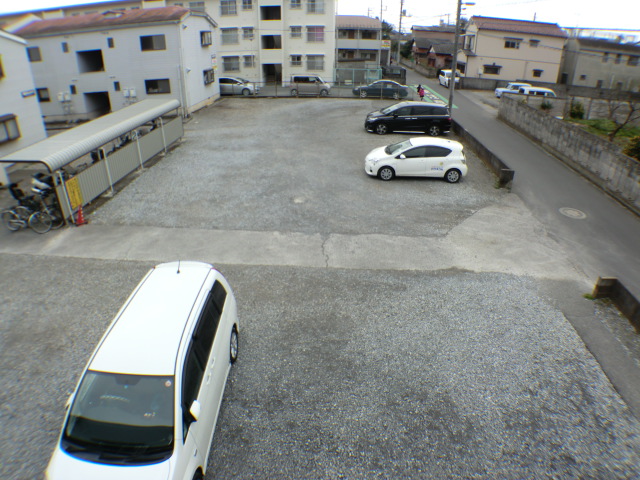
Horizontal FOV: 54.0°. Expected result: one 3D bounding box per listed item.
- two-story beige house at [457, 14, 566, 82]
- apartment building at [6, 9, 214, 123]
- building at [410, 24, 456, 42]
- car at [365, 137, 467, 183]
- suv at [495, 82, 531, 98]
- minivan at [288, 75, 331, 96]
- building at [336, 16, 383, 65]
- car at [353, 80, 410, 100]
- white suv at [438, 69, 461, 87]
[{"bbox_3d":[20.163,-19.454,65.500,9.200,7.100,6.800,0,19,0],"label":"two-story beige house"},{"bbox_3d":[-14.388,-13.300,46.500,11.700,7.100,11.000,1,19,3],"label":"apartment building"},{"bbox_3d":[19.814,-33.261,106.000,8.800,6.200,7.500,0,19,0],"label":"building"},{"bbox_3d":[3.665,-3.105,24.300,4.000,1.460,1.700,1,19,4],"label":"car"},{"bbox_3d":[17.482,-13.422,56.500,3.500,1.550,1.550,-2,19,-5],"label":"suv"},{"bbox_3d":[-0.843,-12.957,53.000,3.450,1.720,1.480,1,19,2],"label":"minivan"},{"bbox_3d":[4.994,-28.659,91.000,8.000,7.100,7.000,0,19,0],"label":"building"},{"bbox_3d":[5.107,-12.527,52.200,4.600,1.420,1.740,3,19,8],"label":"car"},{"bbox_3d":[13.236,-16.517,64.000,1.550,1.700,3.450,-2,19,-6],"label":"white suv"}]

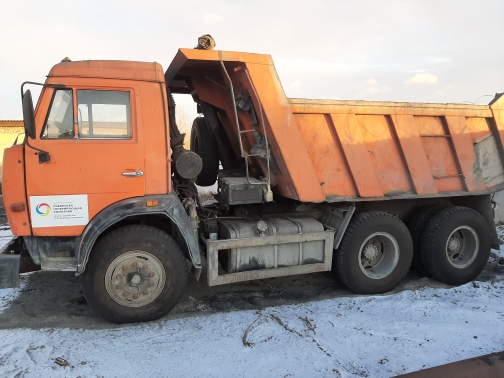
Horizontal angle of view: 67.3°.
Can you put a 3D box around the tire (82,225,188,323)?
[{"bbox_3d":[-1.189,0.897,3.939,1.038,1.038,0.287,-1,5,-10],"label":"tire"}]

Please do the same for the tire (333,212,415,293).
[{"bbox_3d":[1.529,0.810,4.736,1.038,1.038,0.287,-2,6,-18],"label":"tire"}]

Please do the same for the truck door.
[{"bbox_3d":[-1.562,-0.269,3.616,1.020,1.392,0.140,-2,6,-18],"label":"truck door"}]

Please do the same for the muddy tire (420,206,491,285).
[{"bbox_3d":[2.777,0.766,5.149,1.038,1.038,0.287,-2,6,-18],"label":"muddy tire"}]

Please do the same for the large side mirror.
[{"bbox_3d":[-1.902,-0.634,3.236,0.075,0.390,0.180,-5,7,-40],"label":"large side mirror"}]

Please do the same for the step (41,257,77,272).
[{"bbox_3d":[-1.826,0.704,3.616,0.320,0.120,0.170,-2,5,-13],"label":"step"}]

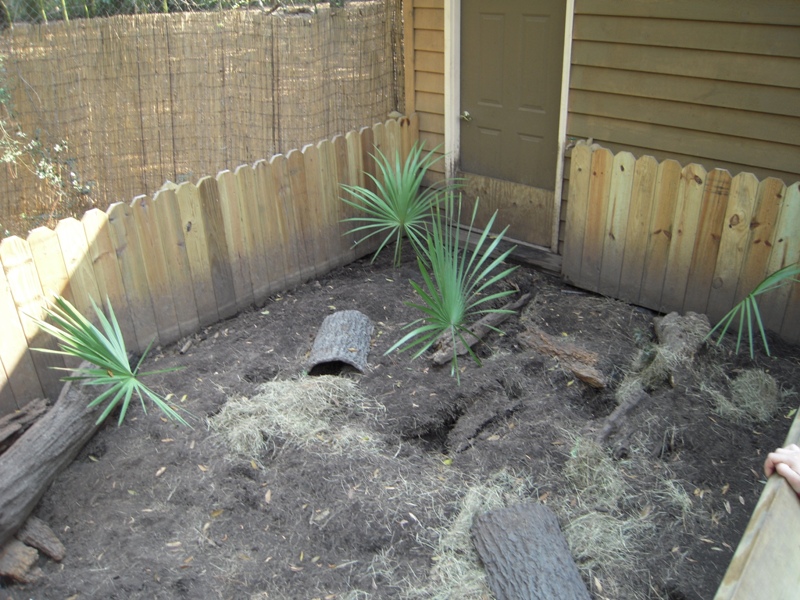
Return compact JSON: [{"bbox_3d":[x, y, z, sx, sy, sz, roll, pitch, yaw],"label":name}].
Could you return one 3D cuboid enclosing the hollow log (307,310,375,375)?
[{"bbox_3d":[-0.338,0.256,3.967,0.330,0.130,0.495,1,29,6],"label":"hollow log"}]

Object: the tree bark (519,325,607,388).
[{"bbox_3d":[0.932,0.311,3.781,0.190,0.120,0.500,-22,34,-31],"label":"tree bark"}]

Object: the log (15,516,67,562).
[{"bbox_3d":[-1.536,1.029,2.773,0.256,0.075,0.090,16,34,30],"label":"log"}]

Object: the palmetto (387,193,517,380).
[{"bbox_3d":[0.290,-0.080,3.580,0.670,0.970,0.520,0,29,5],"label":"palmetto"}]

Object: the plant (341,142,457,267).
[{"bbox_3d":[-0.011,-0.713,4.780,0.830,0.900,0.500,-3,29,0],"label":"plant"}]

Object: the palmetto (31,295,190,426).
[{"bbox_3d":[-1.543,0.317,3.450,0.750,0.560,0.480,-17,32,-24],"label":"palmetto"}]

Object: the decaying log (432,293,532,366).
[{"bbox_3d":[0.557,0.153,4.089,0.170,0.130,0.879,23,38,39],"label":"decaying log"}]

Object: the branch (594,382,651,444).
[{"bbox_3d":[1.153,0.575,3.334,0.090,0.090,0.476,22,37,38],"label":"branch"}]

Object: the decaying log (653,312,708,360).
[{"bbox_3d":[1.679,0.209,3.837,0.250,0.180,0.317,19,35,34],"label":"decaying log"}]

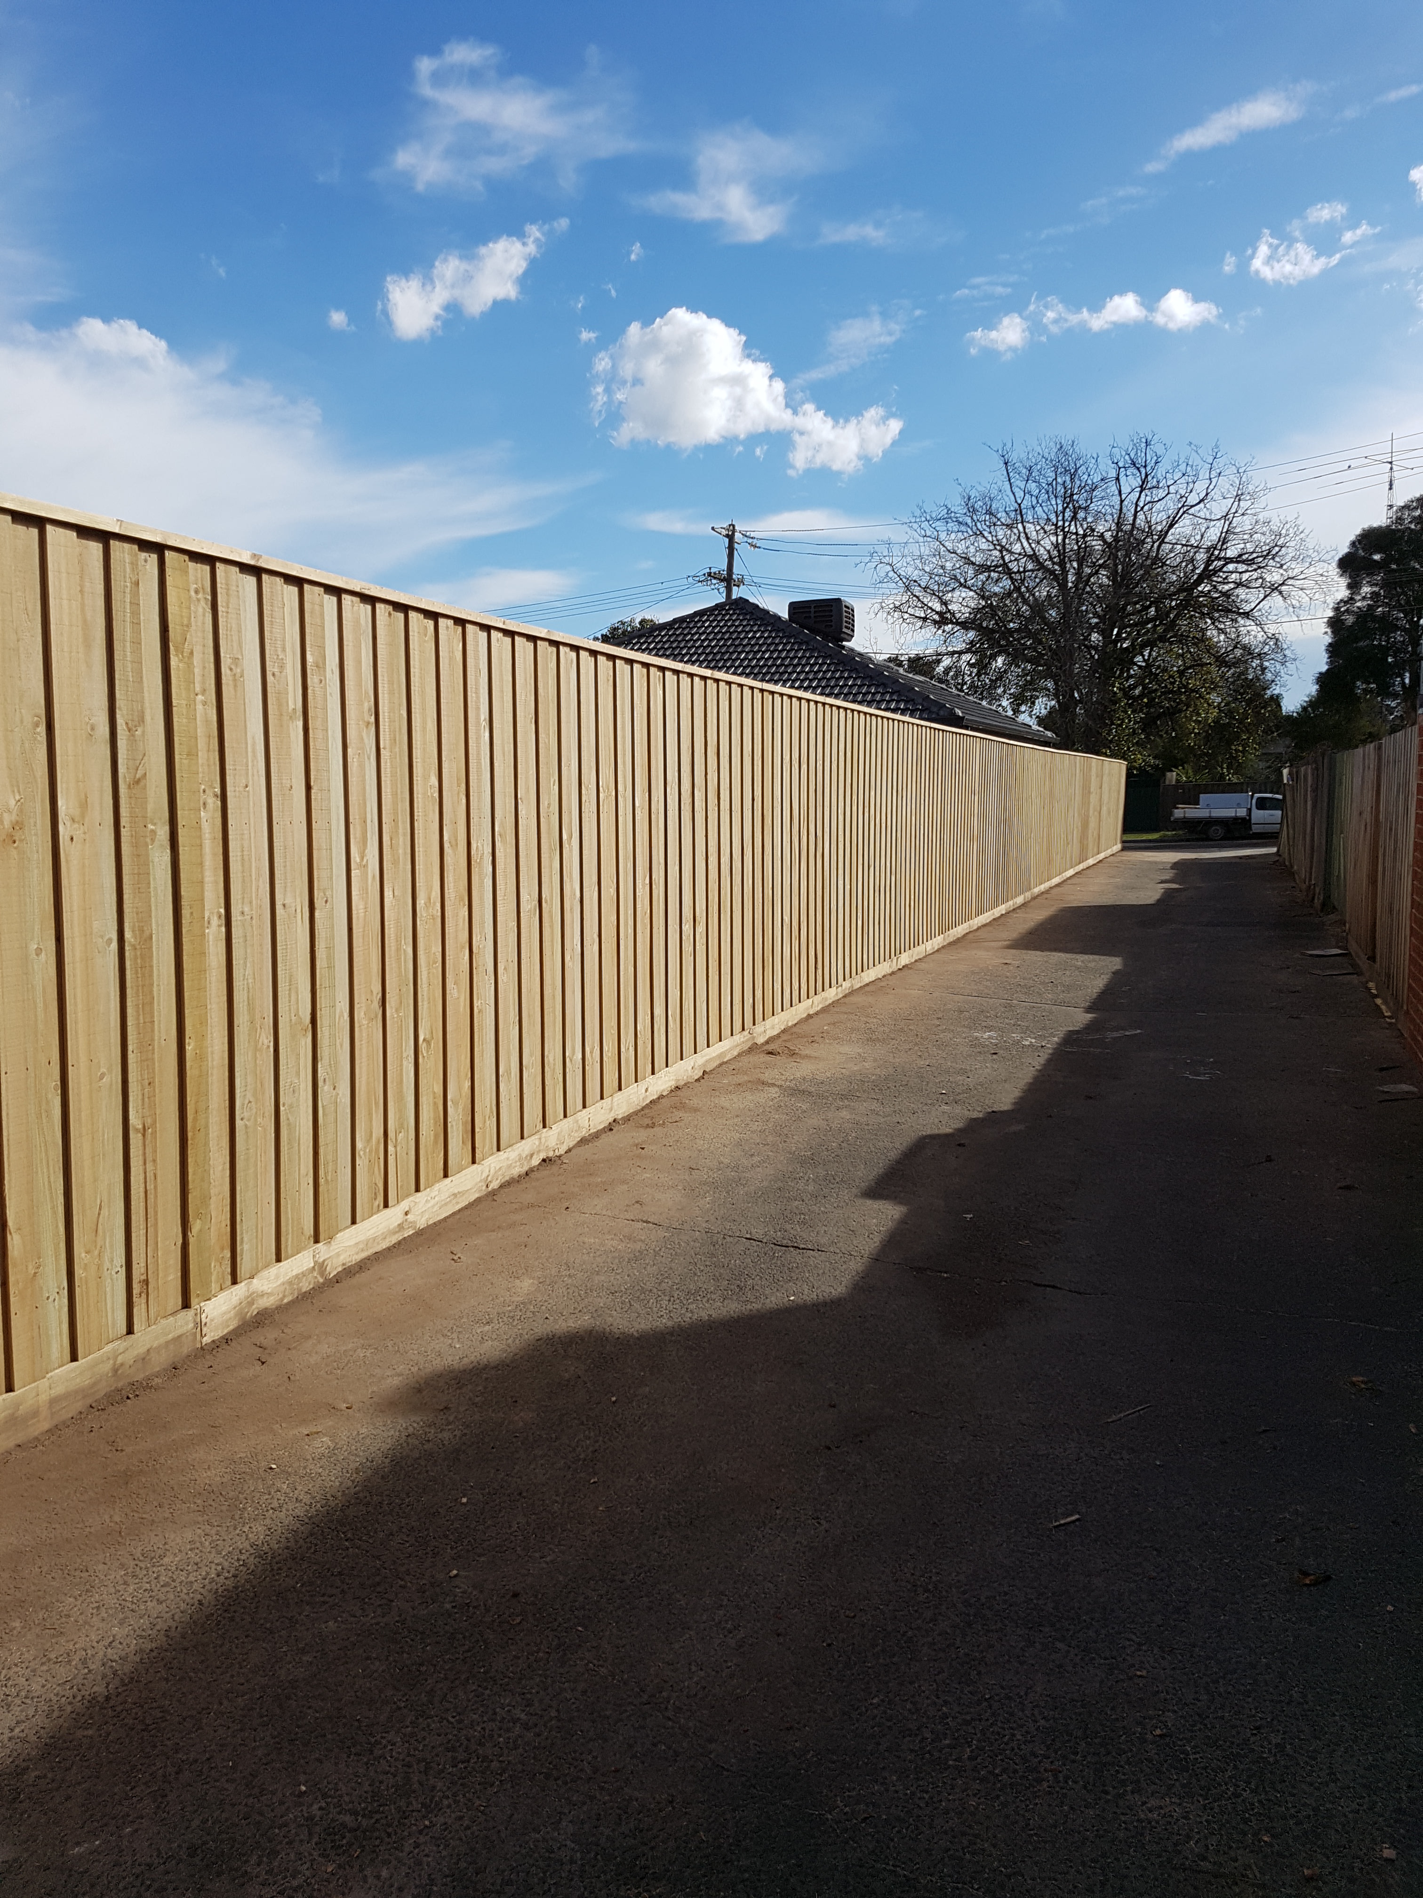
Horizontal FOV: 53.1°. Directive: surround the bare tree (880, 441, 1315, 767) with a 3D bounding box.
[{"bbox_3d":[14.766,-12.005,55.478,16.000,15.300,15.000,2,7,20],"label":"bare tree"}]

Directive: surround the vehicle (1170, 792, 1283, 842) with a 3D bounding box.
[{"bbox_3d":[18.829,-4.620,49.800,5.100,1.740,1.830,2,7,18],"label":"vehicle"}]

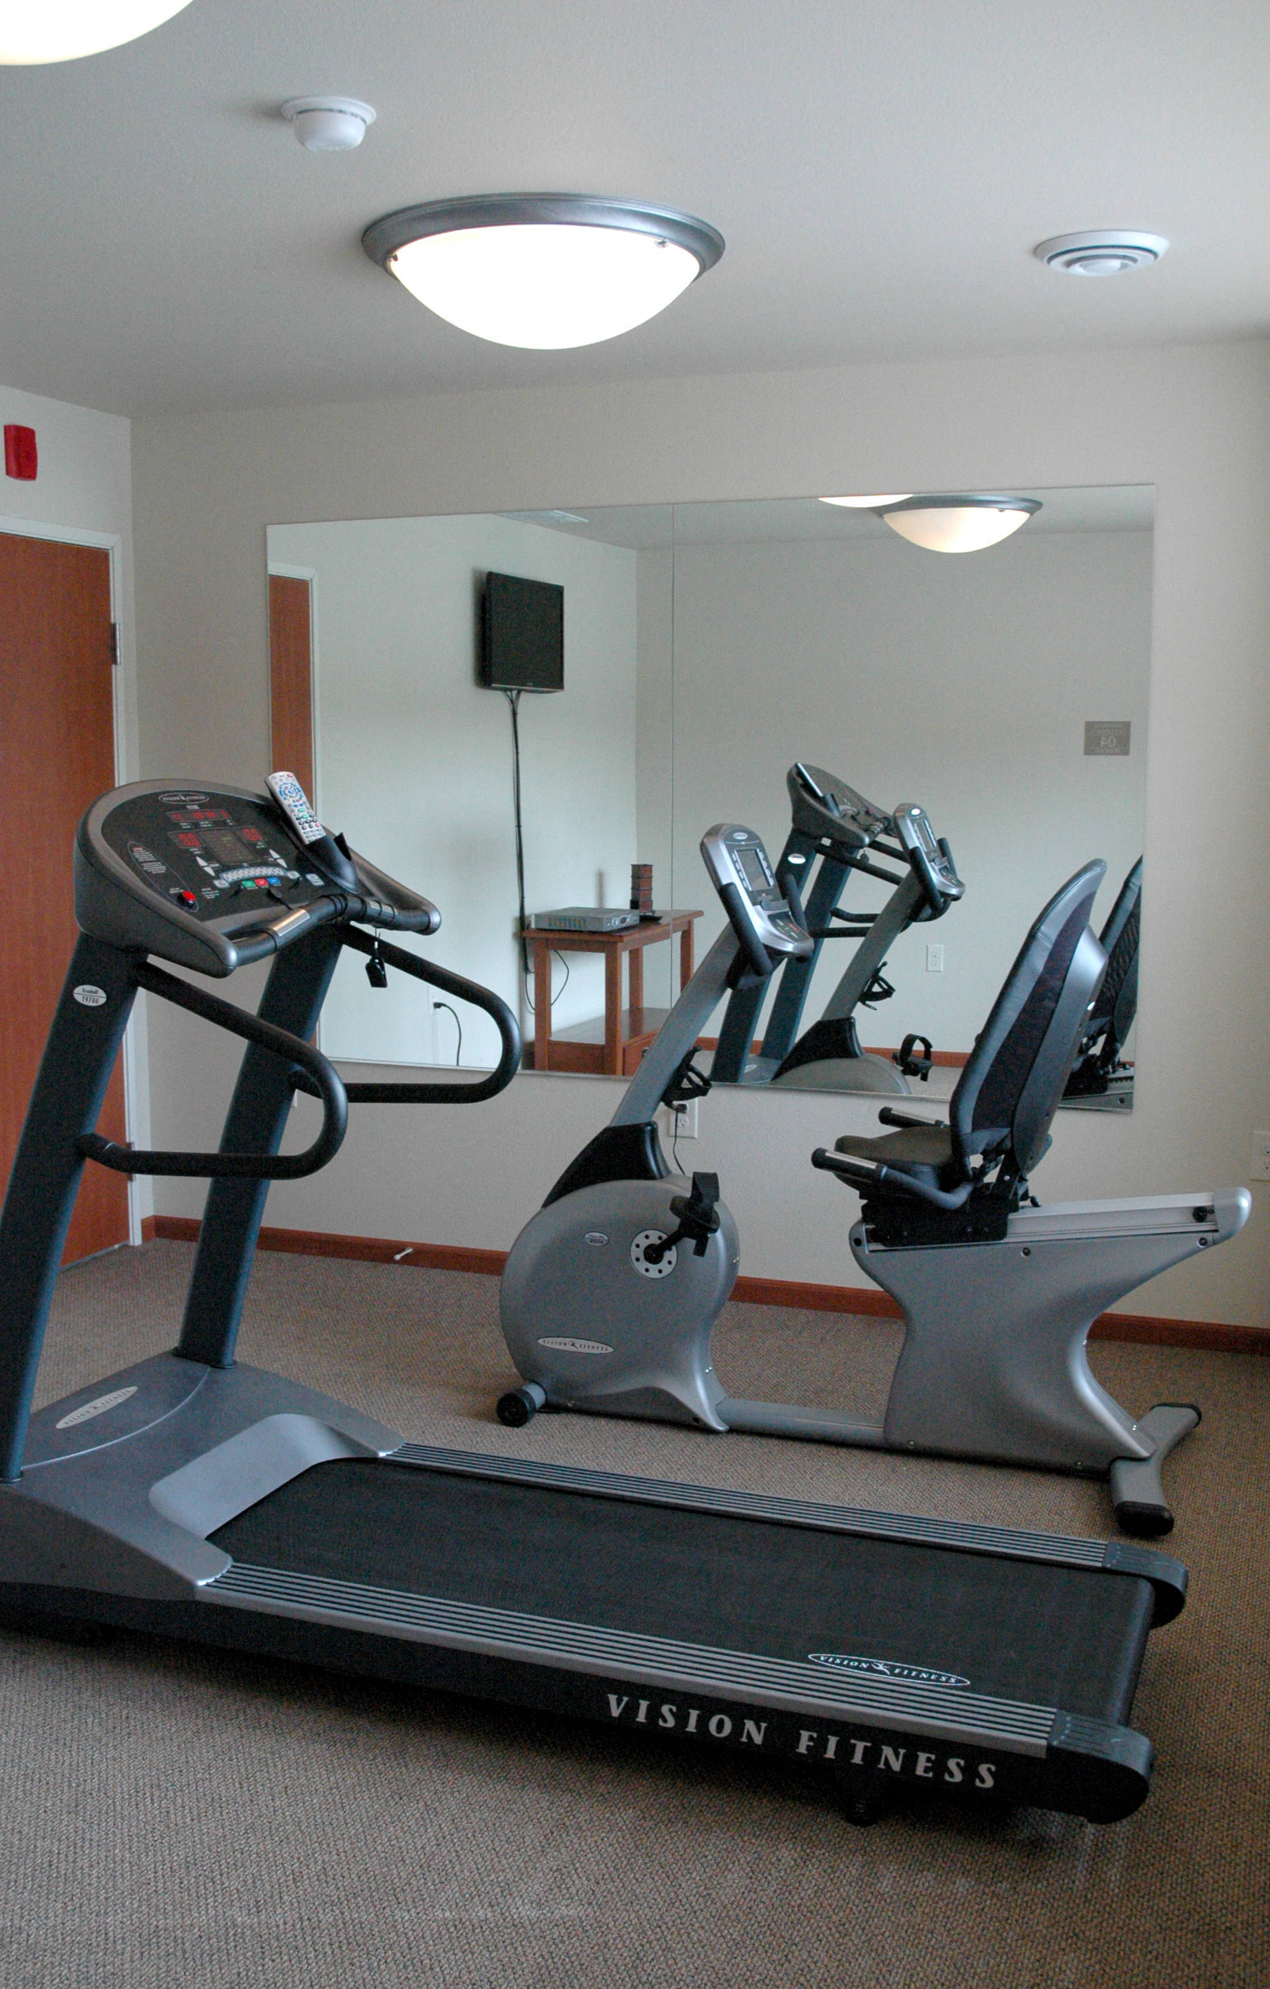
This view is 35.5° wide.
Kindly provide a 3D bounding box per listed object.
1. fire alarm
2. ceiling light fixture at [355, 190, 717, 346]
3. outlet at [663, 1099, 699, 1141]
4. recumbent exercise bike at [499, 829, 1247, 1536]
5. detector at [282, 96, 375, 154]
[{"bbox_3d":[-1.623,-1.431,5.267,0.050,0.135,0.082,3,8,21],"label":"fire alarm"},{"bbox_3d":[-0.169,-1.313,3.718,0.672,0.194,0.672,0,7,0],"label":"ceiling light fixture"},{"bbox_3d":[0.131,0.328,5.366,0.073,0.118,0.009,3,8,21],"label":"outlet"},{"bbox_3d":[0.465,0.308,4.212,1.620,1.320,0.620,3,8,21],"label":"recumbent exercise bike"},{"bbox_3d":[-0.455,-1.289,2.957,0.139,0.054,0.139,0,7,0],"label":"detector"}]

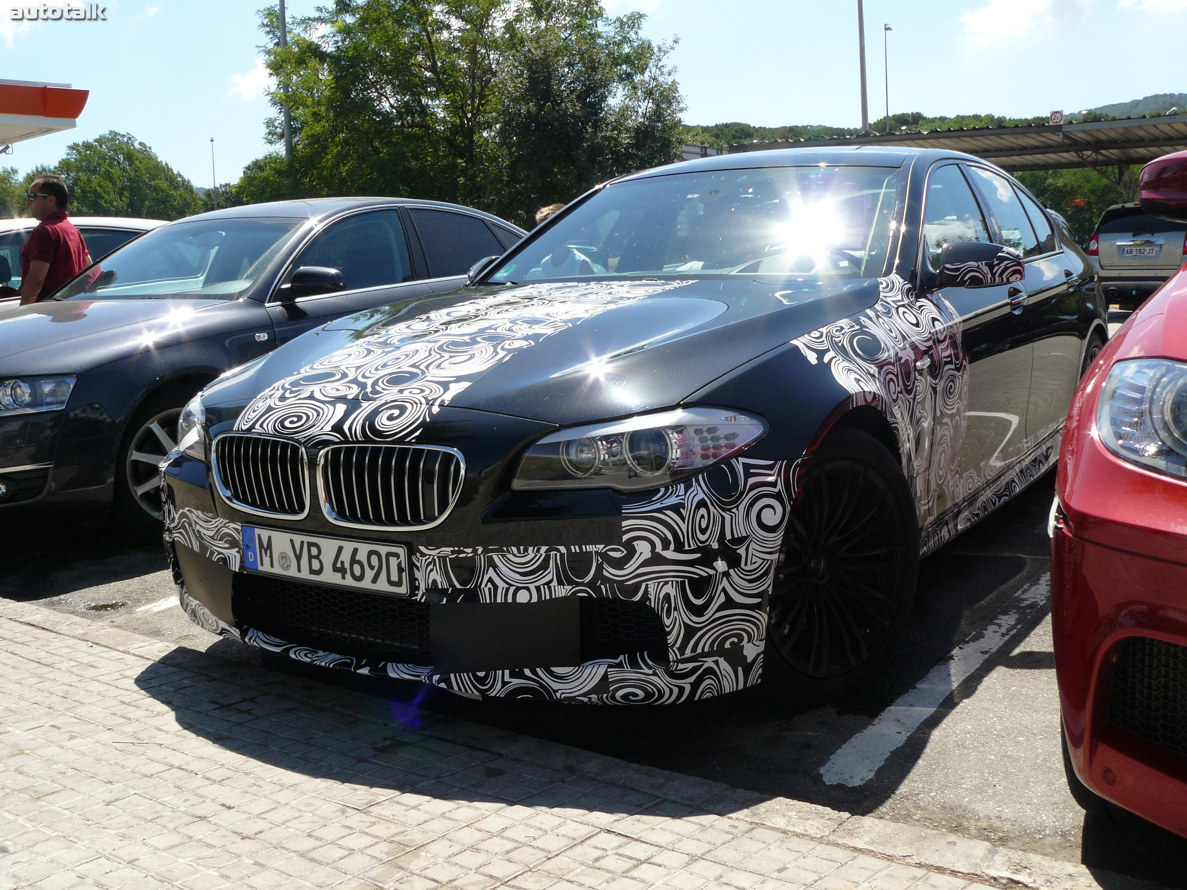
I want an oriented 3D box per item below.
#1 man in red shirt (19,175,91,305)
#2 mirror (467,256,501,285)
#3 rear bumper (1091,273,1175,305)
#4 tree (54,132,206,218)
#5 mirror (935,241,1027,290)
[{"bbox_3d":[-3.086,-0.743,7.241,0.360,1.650,0.500,1,10,17],"label":"man in red shirt"},{"bbox_3d":[-0.427,-0.652,4.704,0.240,0.138,0.130,4,12,33],"label":"mirror"},{"bbox_3d":[8.190,-2.364,18.470,1.780,0.480,0.450,3,11,30],"label":"rear bumper"},{"bbox_3d":[-20.386,-10.644,54.530,6.200,6.189,6.000,-5,10,-15],"label":"tree"},{"bbox_3d":[1.149,-0.537,3.685,0.240,0.138,0.130,4,12,33],"label":"mirror"}]

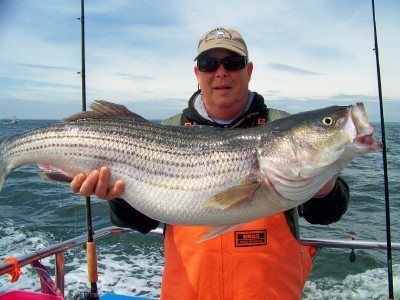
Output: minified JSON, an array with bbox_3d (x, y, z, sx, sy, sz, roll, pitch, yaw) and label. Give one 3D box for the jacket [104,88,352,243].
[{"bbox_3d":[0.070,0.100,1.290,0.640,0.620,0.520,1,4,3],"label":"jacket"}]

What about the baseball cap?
[{"bbox_3d":[0.069,-0.343,1.360,0.172,0.142,0.262,-1,5,7],"label":"baseball cap"}]

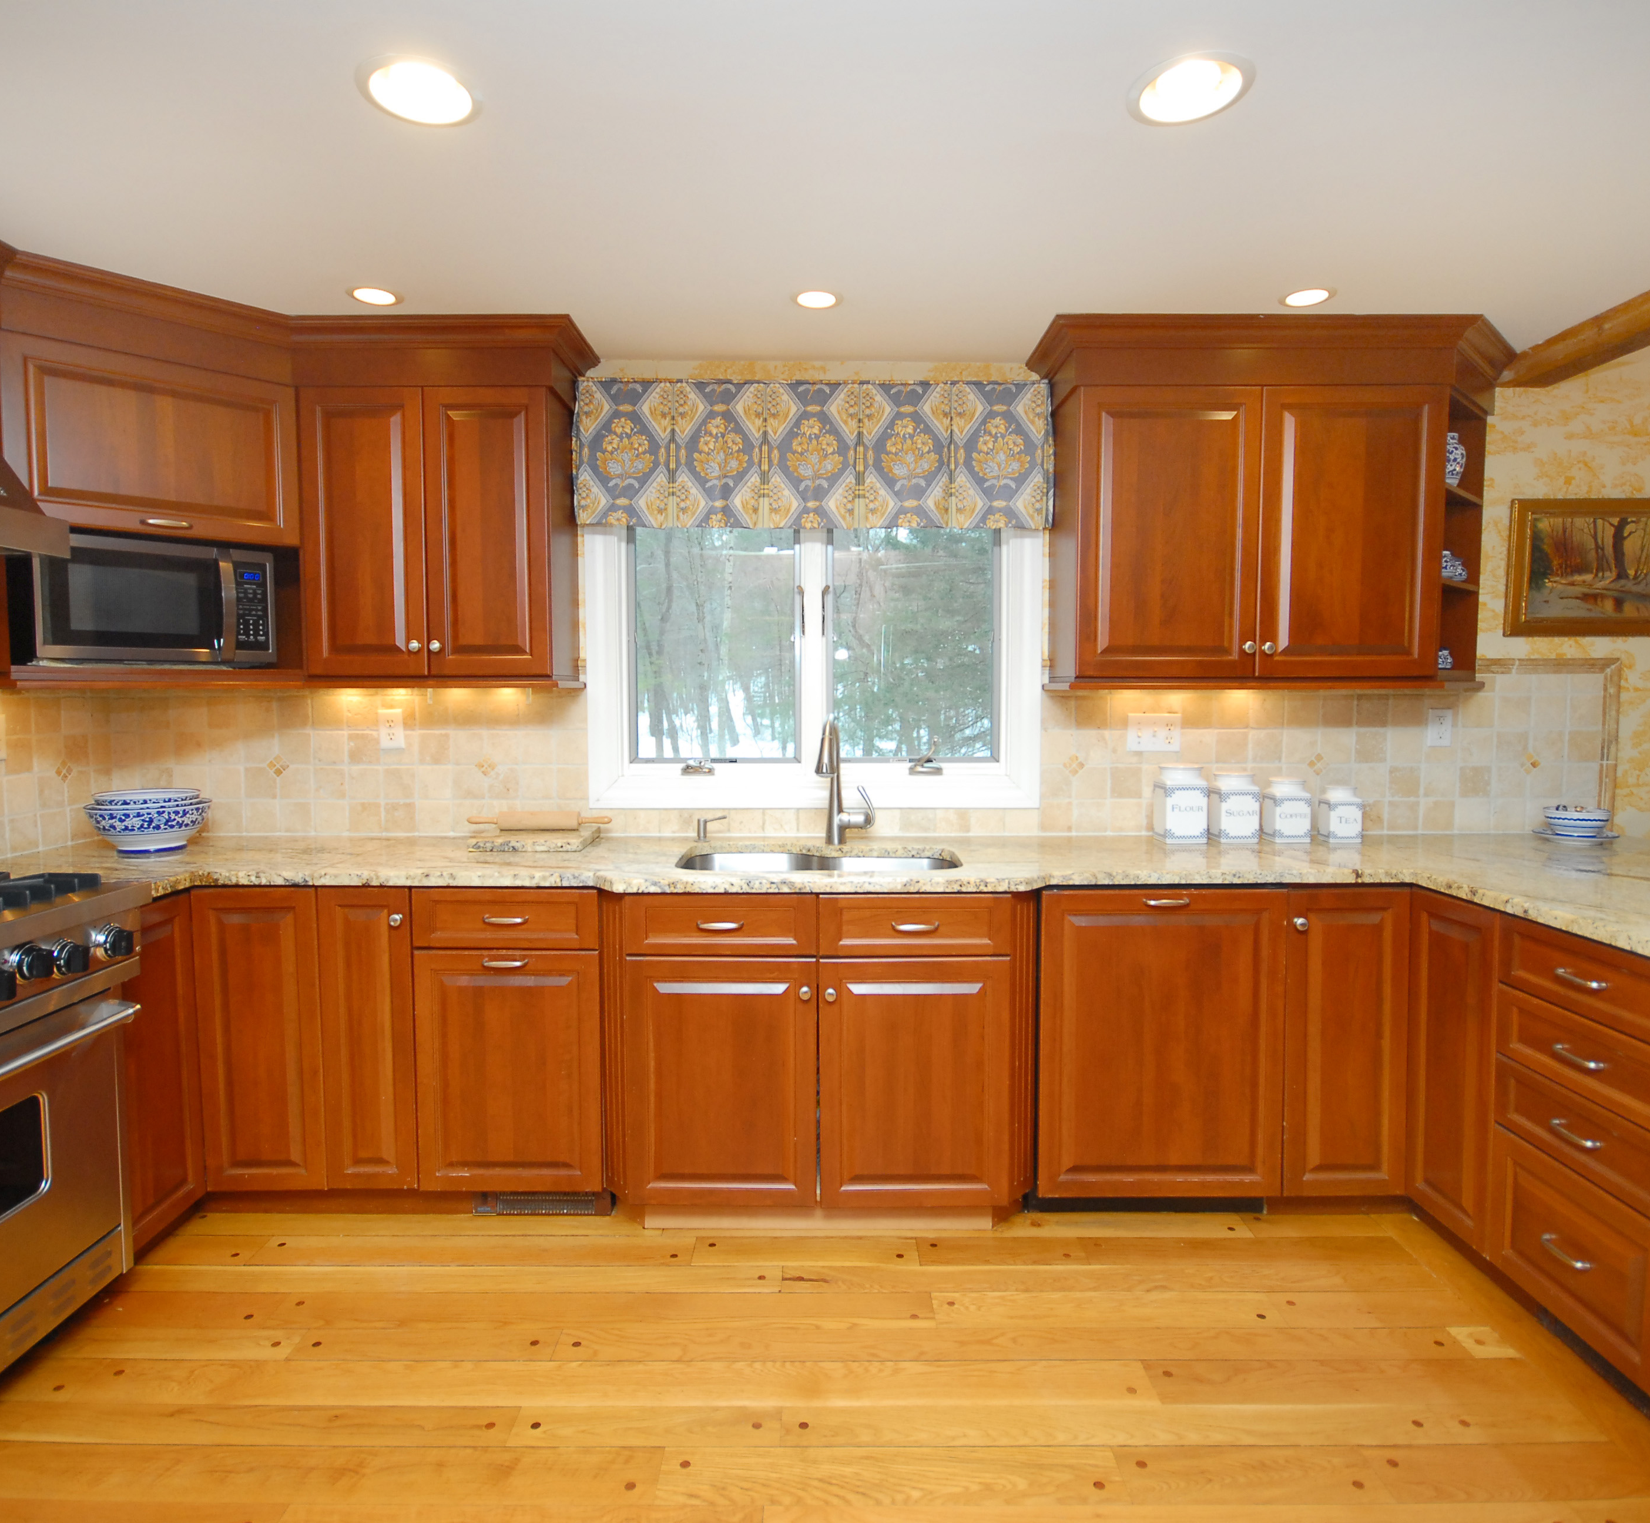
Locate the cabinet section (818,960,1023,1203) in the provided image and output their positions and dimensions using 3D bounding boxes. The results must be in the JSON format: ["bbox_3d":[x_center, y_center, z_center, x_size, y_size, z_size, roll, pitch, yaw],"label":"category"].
[{"bbox_3d":[0.217,0.754,2.554,0.465,0.612,0.550,0,4,0],"label":"cabinet section"}]

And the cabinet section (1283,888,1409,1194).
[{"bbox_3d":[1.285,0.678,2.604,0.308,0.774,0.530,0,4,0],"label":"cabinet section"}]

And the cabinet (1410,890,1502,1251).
[{"bbox_3d":[1.716,0.711,2.184,0.560,0.775,0.320,0,4,0],"label":"cabinet"}]

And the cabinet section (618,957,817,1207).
[{"bbox_3d":[-0.248,0.753,2.553,0.462,0.613,0.550,0,4,0],"label":"cabinet section"}]

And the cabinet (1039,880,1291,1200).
[{"bbox_3d":[0.830,0.681,2.630,0.610,0.775,0.580,0,4,0],"label":"cabinet"}]

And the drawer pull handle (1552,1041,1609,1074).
[{"bbox_3d":[1.451,0.566,1.820,0.030,0.015,0.108,0,3,-1],"label":"drawer pull handle"}]

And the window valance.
[{"bbox_3d":[-0.034,-0.908,2.836,1.414,0.430,0.099,0,3,-1],"label":"window valance"}]

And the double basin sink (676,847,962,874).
[{"bbox_3d":[-0.009,0.374,2.518,0.760,0.210,0.440,0,4,0],"label":"double basin sink"}]

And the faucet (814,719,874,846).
[{"bbox_3d":[0.057,0.061,2.644,0.160,0.370,0.250,1,4,7],"label":"faucet"}]

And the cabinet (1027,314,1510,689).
[{"bbox_3d":[1.282,-0.681,2.662,1.370,0.965,0.380,0,4,0],"label":"cabinet"}]

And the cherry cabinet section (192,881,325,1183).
[{"bbox_3d":[-1.394,0.672,2.602,0.306,0.759,0.530,0,4,0],"label":"cherry cabinet section"}]

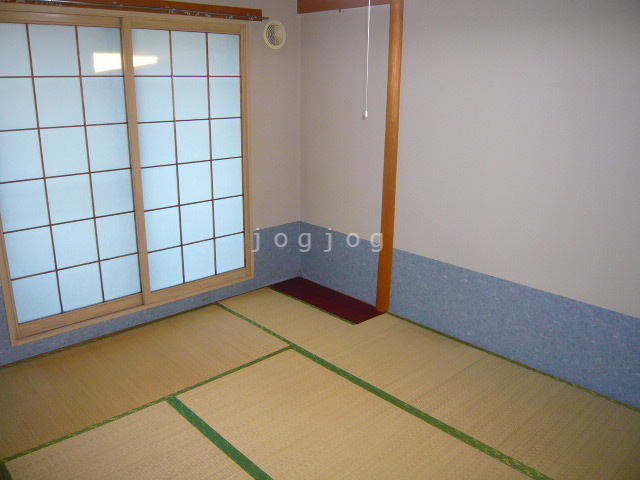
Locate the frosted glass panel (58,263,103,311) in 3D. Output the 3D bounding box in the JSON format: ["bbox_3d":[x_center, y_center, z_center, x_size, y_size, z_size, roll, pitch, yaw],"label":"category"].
[{"bbox_3d":[-1.500,0.296,3.267,0.260,0.280,0.020,-15,23,-42],"label":"frosted glass panel"}]

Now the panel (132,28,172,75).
[{"bbox_3d":[-1.036,-1.154,3.208,0.255,0.271,0.020,-15,23,-42],"label":"panel"}]

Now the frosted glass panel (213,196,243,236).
[{"bbox_3d":[-0.680,-0.174,3.883,0.255,0.278,0.020,-15,23,-42],"label":"frosted glass panel"}]

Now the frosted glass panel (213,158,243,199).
[{"bbox_3d":[-0.675,-0.447,3.801,0.255,0.278,0.020,-15,23,-42],"label":"frosted glass panel"}]

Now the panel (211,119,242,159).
[{"bbox_3d":[-0.632,-0.687,3.526,0.243,0.263,0.015,-14,22,-41],"label":"panel"}]

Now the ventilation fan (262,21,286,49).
[{"bbox_3d":[-0.309,-1.413,3.567,0.185,0.185,0.040,-14,22,-41],"label":"ventilation fan"}]

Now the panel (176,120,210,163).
[{"bbox_3d":[-0.860,-0.669,3.543,0.260,0.278,0.020,-15,23,-42],"label":"panel"}]

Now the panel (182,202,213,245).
[{"bbox_3d":[-0.828,-0.114,3.510,0.246,0.264,0.015,-14,22,-41],"label":"panel"}]

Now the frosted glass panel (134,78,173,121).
[{"bbox_3d":[-1.043,-0.888,3.286,0.255,0.278,0.020,-15,23,-42],"label":"frosted glass panel"}]

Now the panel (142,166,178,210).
[{"bbox_3d":[-1.054,-0.346,3.448,0.255,0.278,0.020,-15,23,-42],"label":"panel"}]

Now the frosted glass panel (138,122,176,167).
[{"bbox_3d":[-0.996,-0.587,3.194,0.238,0.262,0.015,-14,22,-41],"label":"frosted glass panel"}]

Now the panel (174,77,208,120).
[{"bbox_3d":[-0.811,-0.895,3.283,0.247,0.266,0.015,-14,22,-41],"label":"panel"}]

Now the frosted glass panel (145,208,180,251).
[{"bbox_3d":[-1.006,-0.070,3.344,0.237,0.262,0.015,-14,22,-41],"label":"frosted glass panel"}]

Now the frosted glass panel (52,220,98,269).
[{"bbox_3d":[-1.418,0.025,3.010,0.246,0.261,0.015,-14,22,-41],"label":"frosted glass panel"}]

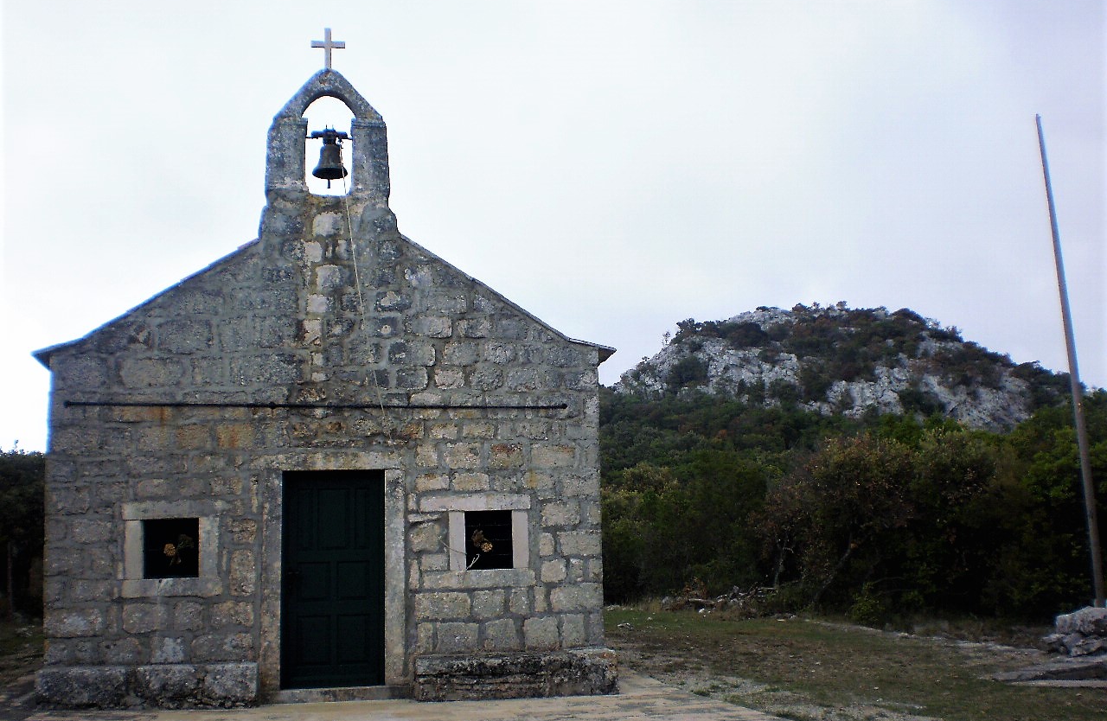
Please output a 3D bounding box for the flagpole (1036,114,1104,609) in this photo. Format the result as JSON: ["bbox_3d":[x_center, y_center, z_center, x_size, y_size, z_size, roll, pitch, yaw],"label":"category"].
[{"bbox_3d":[5.252,0.001,12.387,0.100,5.209,0.100,-4,-7,0],"label":"flagpole"}]

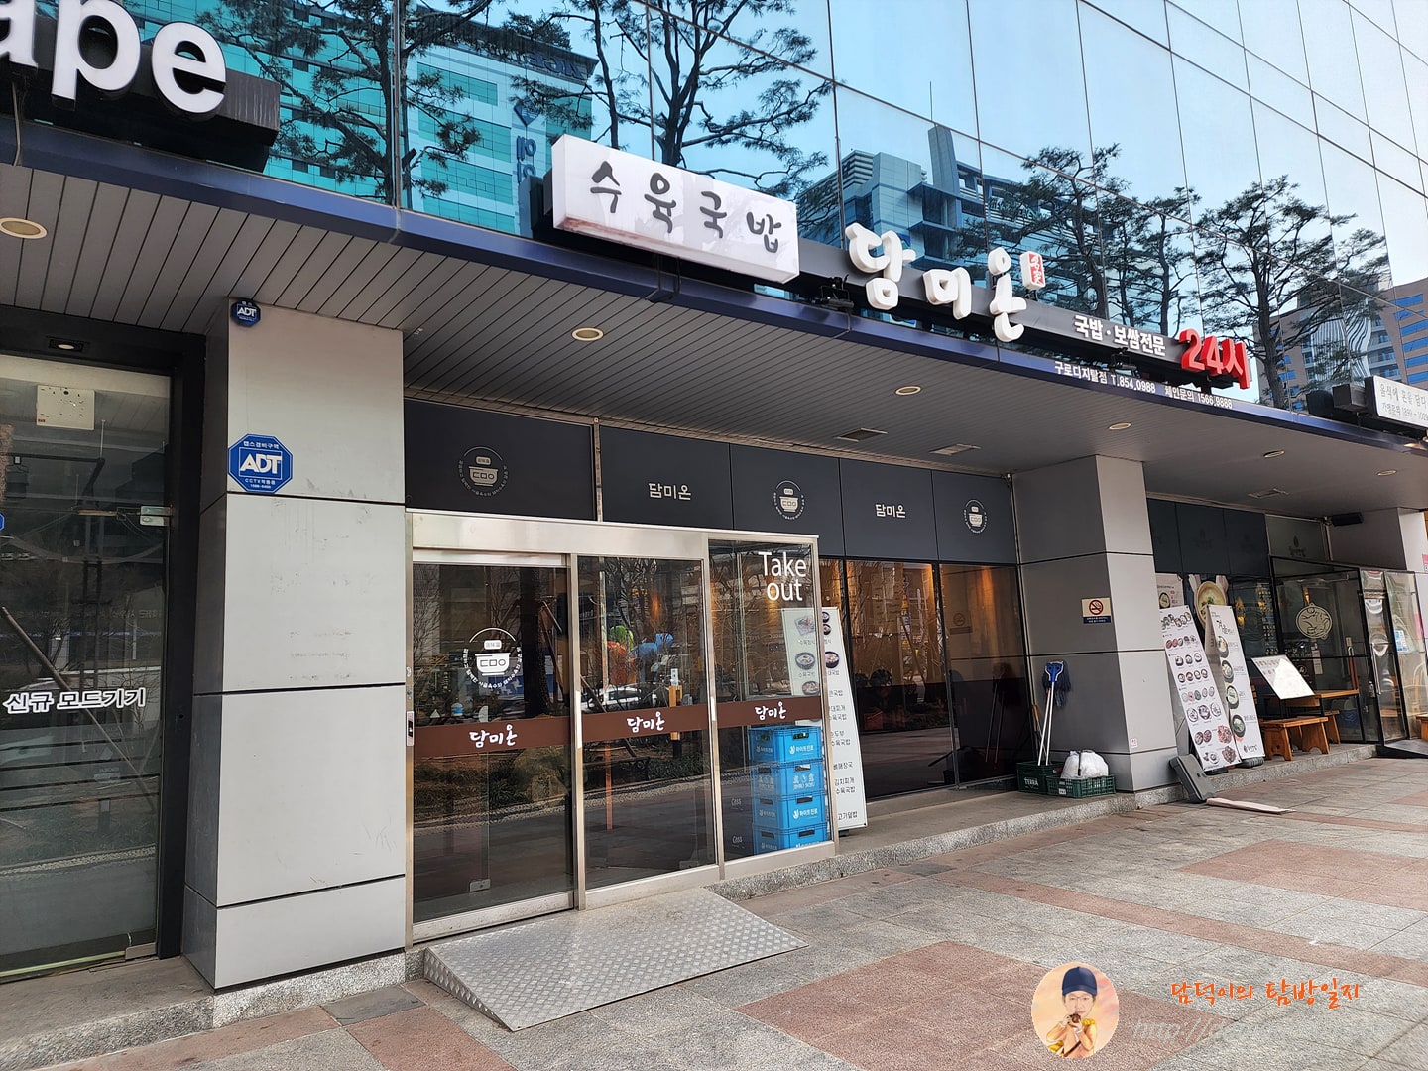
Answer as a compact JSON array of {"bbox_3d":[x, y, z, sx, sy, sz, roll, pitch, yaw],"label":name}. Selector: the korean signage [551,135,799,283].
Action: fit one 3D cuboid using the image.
[{"bbox_3d":[-0.153,-1.716,5.082,1.475,0.440,0.150,3,-9,-35],"label":"korean signage"}]

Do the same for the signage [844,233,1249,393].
[{"bbox_3d":[2.677,-1.611,7.040,4.670,0.696,0.150,3,-9,-34],"label":"signage"}]

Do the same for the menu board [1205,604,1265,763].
[{"bbox_3d":[6.115,1.757,11.283,0.610,1.860,0.380,3,-9,-35],"label":"menu board"}]

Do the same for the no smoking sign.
[{"bbox_3d":[3.985,0.788,9.900,0.012,0.263,0.315,3,-10,-38],"label":"no smoking sign"}]

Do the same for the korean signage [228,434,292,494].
[{"bbox_3d":[-2.332,-0.369,4.890,0.305,0.306,0.012,3,-10,-38],"label":"korean signage"}]

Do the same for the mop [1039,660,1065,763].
[{"bbox_3d":[3.458,1.887,9.751,0.150,1.190,0.260,19,-18,-31],"label":"mop"}]

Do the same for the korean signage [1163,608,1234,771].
[{"bbox_3d":[5.482,1.717,10.759,0.620,1.860,0.400,2,-9,-30],"label":"korean signage"}]

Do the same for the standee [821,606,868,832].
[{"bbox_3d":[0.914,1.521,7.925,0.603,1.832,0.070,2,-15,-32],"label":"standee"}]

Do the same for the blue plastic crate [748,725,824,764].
[{"bbox_3d":[0.539,1.596,7.226,0.410,0.240,0.380,3,-9,-36],"label":"blue plastic crate"}]

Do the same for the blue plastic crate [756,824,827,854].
[{"bbox_3d":[0.577,2.273,7.073,0.414,0.239,0.356,3,-10,-36],"label":"blue plastic crate"}]

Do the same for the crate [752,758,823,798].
[{"bbox_3d":[0.550,1.826,7.195,0.410,0.240,0.380,3,-9,-36],"label":"crate"}]

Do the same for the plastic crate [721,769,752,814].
[{"bbox_3d":[0.311,1.999,7.433,0.410,0.290,0.350,3,-9,-35],"label":"plastic crate"}]

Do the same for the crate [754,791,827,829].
[{"bbox_3d":[0.566,2.043,7.104,0.414,0.239,0.356,3,-10,-36],"label":"crate"}]

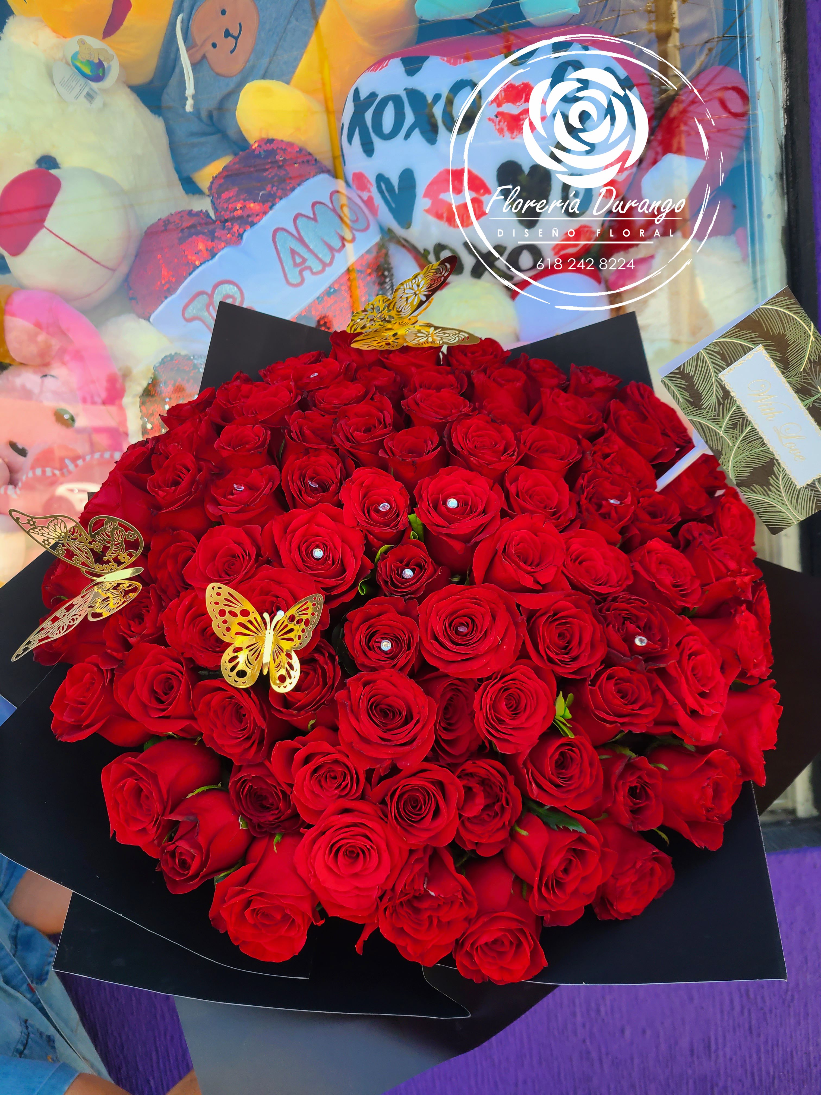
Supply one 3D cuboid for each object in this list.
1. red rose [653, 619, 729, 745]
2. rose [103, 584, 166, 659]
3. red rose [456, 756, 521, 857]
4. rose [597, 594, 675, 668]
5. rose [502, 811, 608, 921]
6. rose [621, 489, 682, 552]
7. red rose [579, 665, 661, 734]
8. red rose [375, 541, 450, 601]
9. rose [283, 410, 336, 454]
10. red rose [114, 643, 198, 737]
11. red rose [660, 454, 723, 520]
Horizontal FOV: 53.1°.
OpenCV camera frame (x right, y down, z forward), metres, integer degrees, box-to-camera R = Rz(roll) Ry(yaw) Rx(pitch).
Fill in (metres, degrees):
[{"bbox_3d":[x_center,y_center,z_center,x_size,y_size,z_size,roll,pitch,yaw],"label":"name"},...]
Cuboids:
[{"bbox_3d":[0.198,0.099,0.612,0.062,0.084,0.056,-11,-1,-29],"label":"red rose"},{"bbox_3d":[-0.211,0.061,0.658,0.056,0.056,0.052,-1,-30,27],"label":"rose"},{"bbox_3d":[0.049,0.173,0.562,0.053,0.062,0.054,-6,-4,0],"label":"red rose"},{"bbox_3d":[0.159,0.061,0.583,0.056,0.056,0.047,-10,-21,-12],"label":"rose"},{"bbox_3d":[0.093,0.205,0.539,0.061,0.061,0.053,0,5,-15],"label":"rose"},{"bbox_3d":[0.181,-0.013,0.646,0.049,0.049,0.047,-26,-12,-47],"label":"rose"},{"bbox_3d":[0.145,0.112,0.592,0.058,0.058,0.052,-9,-23,-18],"label":"red rose"},{"bbox_3d":[0.001,0.019,0.555,0.046,0.046,0.047,0,-24,0],"label":"red rose"},{"bbox_3d":[-0.087,-0.092,0.733,0.053,0.047,0.053,-5,44,7],"label":"rose"},{"bbox_3d":[-0.171,0.097,0.558,0.058,0.058,0.047,-7,-12,2],"label":"red rose"},{"bbox_3d":[0.234,-0.048,0.697,0.052,0.052,0.048,0,-37,-38],"label":"red rose"}]

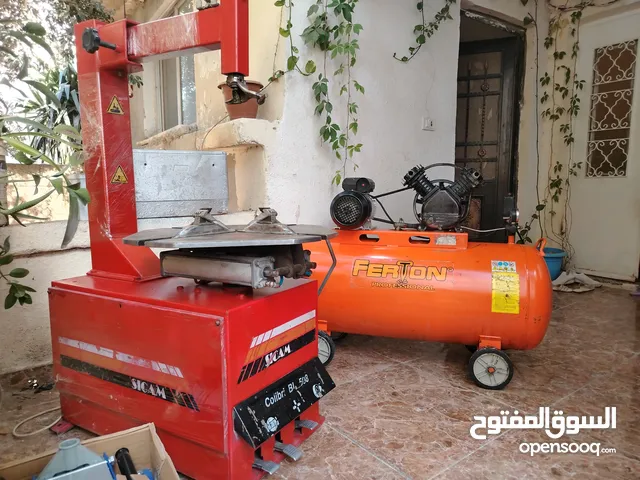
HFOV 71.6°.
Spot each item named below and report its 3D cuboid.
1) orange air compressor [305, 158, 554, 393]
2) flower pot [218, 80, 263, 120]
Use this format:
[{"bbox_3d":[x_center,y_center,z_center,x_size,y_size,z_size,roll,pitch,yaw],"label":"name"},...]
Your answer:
[{"bbox_3d":[0.385,0.116,1.970,1.162,0.886,0.437,2,7,18],"label":"orange air compressor"},{"bbox_3d":[-0.445,-0.785,2.496,0.253,0.197,0.253,0,6,0],"label":"flower pot"}]

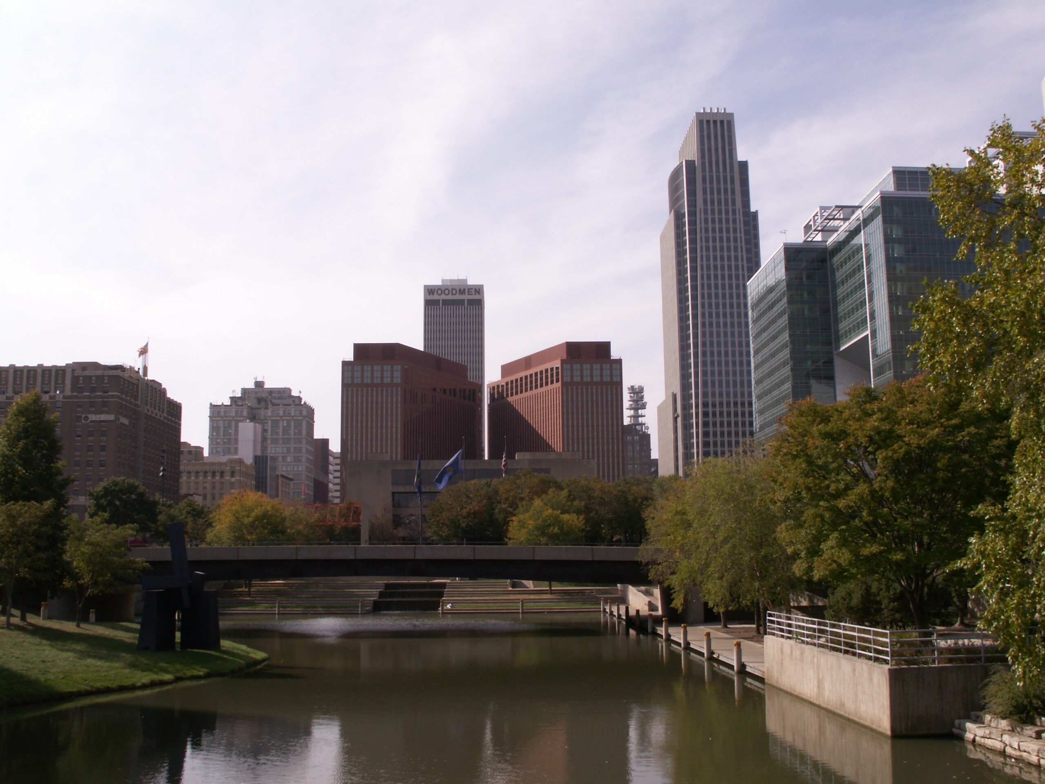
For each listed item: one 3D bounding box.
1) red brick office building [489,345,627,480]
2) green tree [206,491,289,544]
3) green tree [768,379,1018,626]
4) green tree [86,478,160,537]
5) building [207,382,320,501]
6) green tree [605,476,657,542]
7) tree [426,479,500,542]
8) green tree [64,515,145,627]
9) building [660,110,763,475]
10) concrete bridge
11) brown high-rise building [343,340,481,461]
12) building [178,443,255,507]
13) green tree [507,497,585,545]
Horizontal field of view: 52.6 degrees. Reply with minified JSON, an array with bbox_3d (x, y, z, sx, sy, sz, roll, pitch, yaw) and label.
[{"bbox_3d":[9.519,19.116,342.627,41.800,63.500,46.000,0,-9,-1],"label":"red brick office building"},{"bbox_3d":[-32.595,17.892,125.136,10.000,12.460,10.000,0,-9,-1],"label":"green tree"},{"bbox_3d":[15.017,4.704,42.093,10.200,10.710,10.200,0,-9,-1],"label":"green tree"},{"bbox_3d":[-43.799,13.914,113.422,8.060,9.230,8.060,0,-9,-1],"label":"green tree"},{"bbox_3d":[-108.960,31.058,439.471,39.700,68.000,21.500,0,-9,-1],"label":"building"},{"bbox_3d":[16.491,19.010,156.329,9.400,13.260,9.400,0,-9,-1],"label":"green tree"},{"bbox_3d":[-8.446,18.955,150.776,10.600,13.090,10.600,0,-9,-1],"label":"tree"},{"bbox_3d":[-23.581,10.058,58.200,4.730,6.310,4.730,0,-9,-1],"label":"green tree"},{"bbox_3d":[88.264,-30.615,503.263,43.500,196.000,51.000,0,-9,-1],"label":"building"},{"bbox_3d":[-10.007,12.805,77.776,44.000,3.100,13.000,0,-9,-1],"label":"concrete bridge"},{"bbox_3d":[-34.520,19.515,341.710,42.300,63.300,46.000,0,-9,-1],"label":"brown high-rise building"},{"bbox_3d":[-111.268,37.174,357.558,37.000,33.500,21.000,0,-9,-1],"label":"building"},{"bbox_3d":[2.585,16.555,113.890,8.530,10.440,8.530,0,-9,-1],"label":"green tree"}]

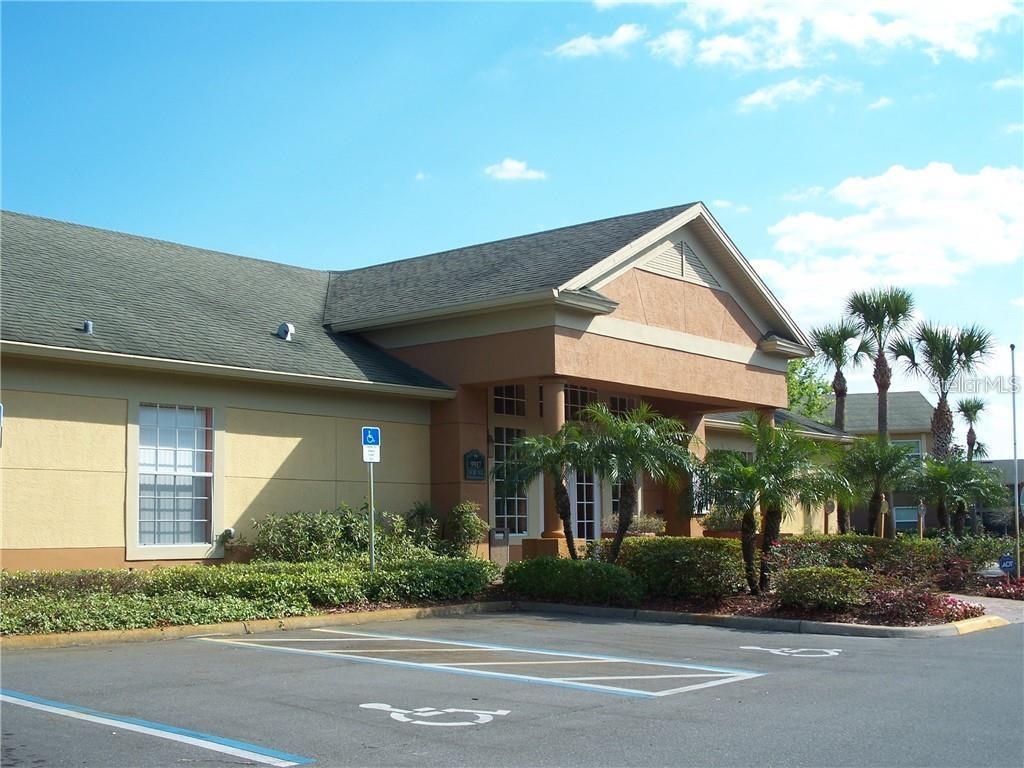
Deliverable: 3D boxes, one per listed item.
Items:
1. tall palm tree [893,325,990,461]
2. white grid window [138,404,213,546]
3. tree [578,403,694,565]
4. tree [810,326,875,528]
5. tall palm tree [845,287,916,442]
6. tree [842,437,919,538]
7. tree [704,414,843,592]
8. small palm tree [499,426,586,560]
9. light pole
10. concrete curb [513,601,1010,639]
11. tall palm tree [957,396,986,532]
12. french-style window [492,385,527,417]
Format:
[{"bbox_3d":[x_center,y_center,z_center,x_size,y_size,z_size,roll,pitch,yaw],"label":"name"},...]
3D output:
[{"bbox_3d":[11.422,1.615,33.681,2.726,6.442,2.726,-4,-7,40],"label":"tall palm tree"},{"bbox_3d":[-4.408,1.205,16.750,0.100,1.862,1.158,-4,-7,40],"label":"white grid window"},{"bbox_3d":[1.773,1.637,18.264,1.678,2.753,1.678,1,-6,0],"label":"tree"},{"bbox_3d":[11.100,1.776,42.610,2.163,7.884,2.163,-4,-7,40],"label":"tree"},{"bbox_3d":[12.736,1.214,43.544,2.491,9.219,2.491,-4,-7,40],"label":"tall palm tree"},{"bbox_3d":[7.931,2.604,27.354,1.686,2.952,1.686,-4,-7,40],"label":"tree"},{"bbox_3d":[3.857,1.766,18.769,2.050,2.639,2.050,1,-6,0],"label":"tree"},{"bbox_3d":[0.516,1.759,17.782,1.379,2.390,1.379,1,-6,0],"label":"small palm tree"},{"bbox_3d":[9.588,1.494,24.176,0.110,4.525,0.110,-4,-7,40],"label":"light pole"},{"bbox_3d":[3.015,3.017,16.838,6.044,0.150,3.450,-4,-7,40],"label":"concrete curb"},{"bbox_3d":[30.232,5.490,83.536,1.981,9.376,1.981,-4,-7,40],"label":"tall palm tree"},{"bbox_3d":[-0.025,0.273,22.028,0.100,0.599,0.922,-4,-7,40],"label":"french-style window"}]

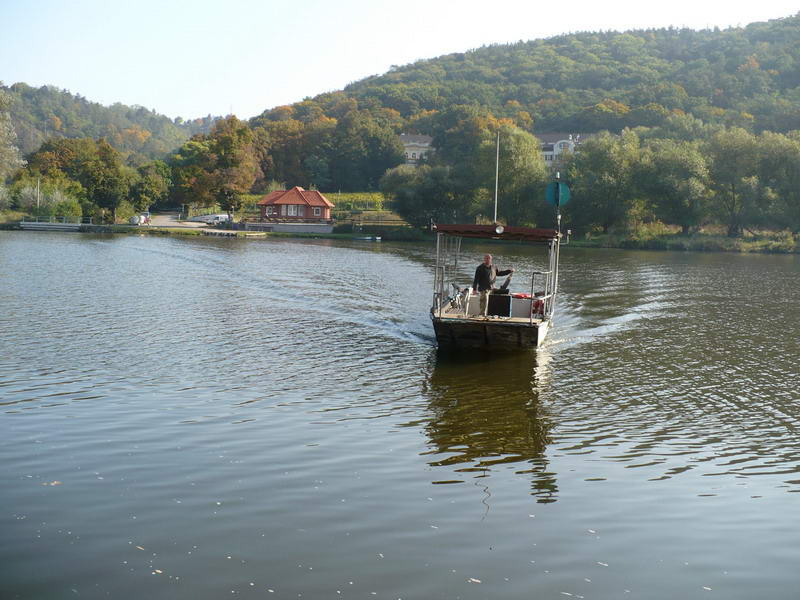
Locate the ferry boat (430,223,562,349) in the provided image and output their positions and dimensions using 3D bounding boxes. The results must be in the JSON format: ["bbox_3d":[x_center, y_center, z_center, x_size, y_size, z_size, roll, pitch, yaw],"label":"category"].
[{"bbox_3d":[2.868,-0.649,25.133,3.050,3.000,7.800,2,5,8],"label":"ferry boat"}]

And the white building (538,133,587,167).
[{"bbox_3d":[53.612,-47.652,284.801,19.000,12.500,12.000,3,5,12],"label":"white building"}]

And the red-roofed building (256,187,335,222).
[{"bbox_3d":[-17.944,-16.370,151.189,12.200,6.000,8.300,2,5,3],"label":"red-roofed building"}]

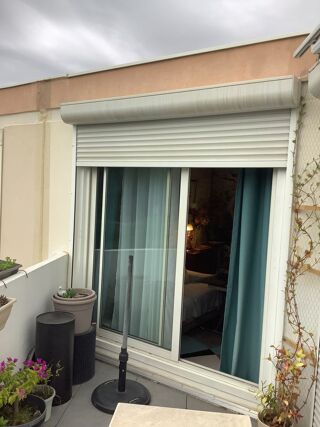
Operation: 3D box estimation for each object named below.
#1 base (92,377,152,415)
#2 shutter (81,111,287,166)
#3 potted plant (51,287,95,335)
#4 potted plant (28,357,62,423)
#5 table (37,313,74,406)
[{"bbox_3d":[-0.302,1.435,3.027,0.468,0.055,0.468,3,3,0],"label":"base"},{"bbox_3d":[0.041,-0.604,3.262,2.090,0.420,0.060,5,3,33],"label":"shutter"},{"bbox_3d":[-0.744,0.856,3.340,0.380,0.310,0.380,3,3,0],"label":"potted plant"},{"bbox_3d":[-0.802,1.245,2.715,0.230,0.410,0.220,5,3,33],"label":"potted plant"},{"bbox_3d":[-0.822,1.123,2.987,0.292,0.625,0.292,3,3,0],"label":"table"}]

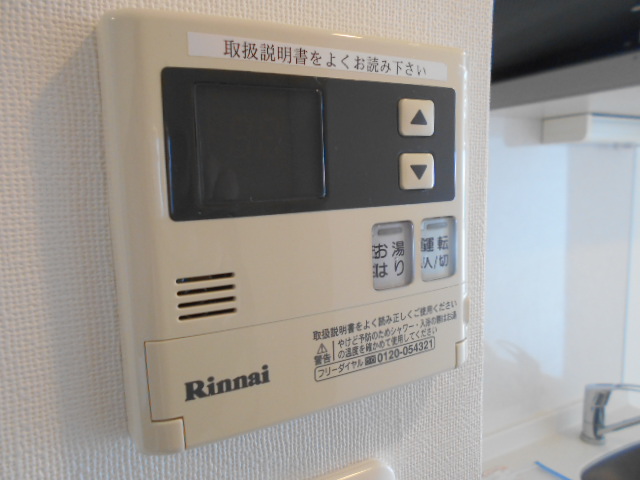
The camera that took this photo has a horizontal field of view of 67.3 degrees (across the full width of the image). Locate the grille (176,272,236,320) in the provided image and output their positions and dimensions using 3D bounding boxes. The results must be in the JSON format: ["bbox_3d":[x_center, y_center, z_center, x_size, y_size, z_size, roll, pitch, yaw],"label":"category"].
[{"bbox_3d":[-0.033,0.016,0.139,0.017,0.012,0.004,-6,10,-29],"label":"grille"}]

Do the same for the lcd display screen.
[{"bbox_3d":[-0.017,-0.028,0.142,0.040,0.034,0.005,-6,10,-29],"label":"lcd display screen"}]

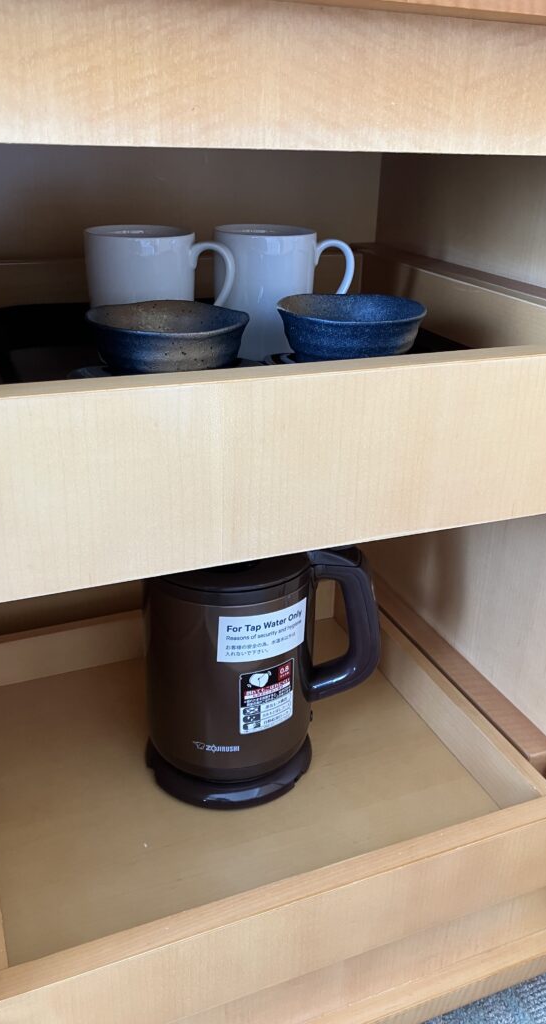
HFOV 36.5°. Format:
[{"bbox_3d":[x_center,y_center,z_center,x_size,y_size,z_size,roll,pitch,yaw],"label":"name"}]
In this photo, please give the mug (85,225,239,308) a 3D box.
[{"bbox_3d":[-0.078,-0.149,0.578,0.101,0.087,0.074,3,25,2],"label":"mug"}]

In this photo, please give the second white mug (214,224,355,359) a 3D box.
[{"bbox_3d":[0.007,-0.164,0.617,0.101,0.087,0.074,5,25,6],"label":"second white mug"}]

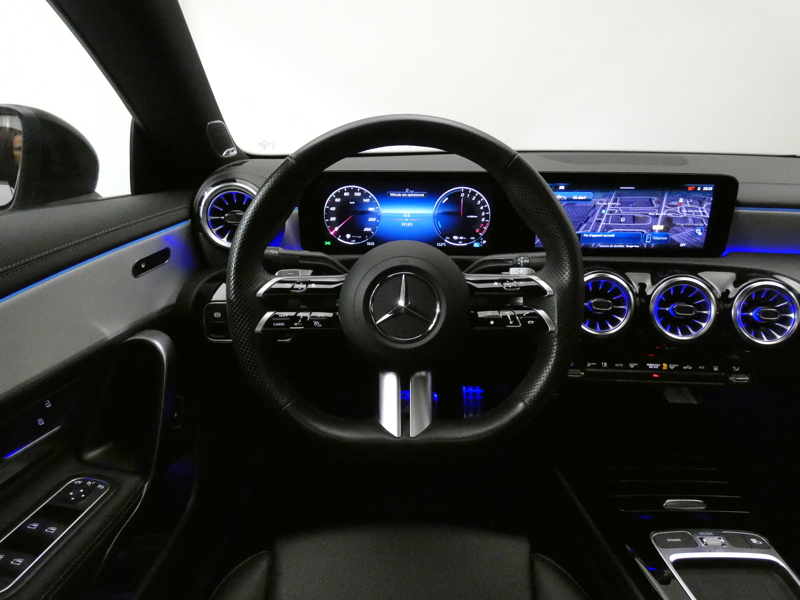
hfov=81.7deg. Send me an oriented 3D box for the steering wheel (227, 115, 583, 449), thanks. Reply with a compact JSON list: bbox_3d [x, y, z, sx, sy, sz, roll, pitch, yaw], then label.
[{"bbox_3d":[0.004,-0.026,0.499,0.372,0.352,0.100,0,-11,2],"label":"steering wheel"}]

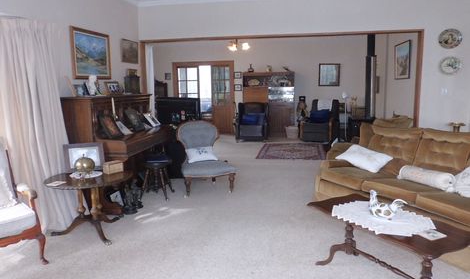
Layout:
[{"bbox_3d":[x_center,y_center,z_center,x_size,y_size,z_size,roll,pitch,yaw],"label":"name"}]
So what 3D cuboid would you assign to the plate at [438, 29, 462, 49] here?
[{"bbox_3d":[2.925,-1.356,4.601,0.285,0.265,0.030,1,9,10],"label":"plate"}]

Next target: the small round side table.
[{"bbox_3d":[-1.422,0.660,3.409,0.820,0.550,0.820,-1,9,0],"label":"small round side table"}]

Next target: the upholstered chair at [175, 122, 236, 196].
[{"bbox_3d":[-0.427,0.232,4.548,0.660,0.840,0.740,-4,9,-17],"label":"upholstered chair"}]

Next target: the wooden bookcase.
[{"bbox_3d":[0.921,-0.932,9.120,1.349,1.689,0.456,1,9,10],"label":"wooden bookcase"}]

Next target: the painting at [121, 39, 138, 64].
[{"bbox_3d":[-1.811,-1.505,5.842,0.035,0.360,0.580,0,9,10],"label":"painting"}]

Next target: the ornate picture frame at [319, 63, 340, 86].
[{"bbox_3d":[2.509,-1.702,8.981,0.570,0.580,0.030,0,9,10],"label":"ornate picture frame"}]

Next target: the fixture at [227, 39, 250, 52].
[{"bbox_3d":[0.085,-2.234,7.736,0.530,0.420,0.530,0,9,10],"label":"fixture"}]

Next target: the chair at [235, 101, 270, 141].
[{"bbox_3d":[0.430,-0.467,8.591,0.770,0.950,0.850,-1,9,-1],"label":"chair"}]

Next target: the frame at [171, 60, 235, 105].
[{"bbox_3d":[-0.904,-1.165,9.679,1.840,2.100,0.120,0,9,10],"label":"frame"}]

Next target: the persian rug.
[{"bbox_3d":[1.193,0.235,7.043,1.293,0.010,1.715,1,9,10],"label":"persian rug"}]

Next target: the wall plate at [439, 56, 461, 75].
[{"bbox_3d":[3.527,-1.214,5.546,0.335,0.285,0.035,0,9,10],"label":"wall plate"}]

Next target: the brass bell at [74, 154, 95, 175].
[{"bbox_3d":[-1.521,0.251,3.429,0.188,0.200,0.188,1,10,11],"label":"brass bell"}]

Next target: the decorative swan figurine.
[{"bbox_3d":[1.133,0.478,2.494,0.260,0.185,0.130,2,10,19],"label":"decorative swan figurine"}]

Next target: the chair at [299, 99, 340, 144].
[{"bbox_3d":[2.211,-0.489,8.642,0.780,0.980,0.850,4,11,29],"label":"chair"}]

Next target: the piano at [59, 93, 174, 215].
[{"bbox_3d":[-1.315,0.087,4.280,0.716,1.240,1.516,1,9,10],"label":"piano"}]

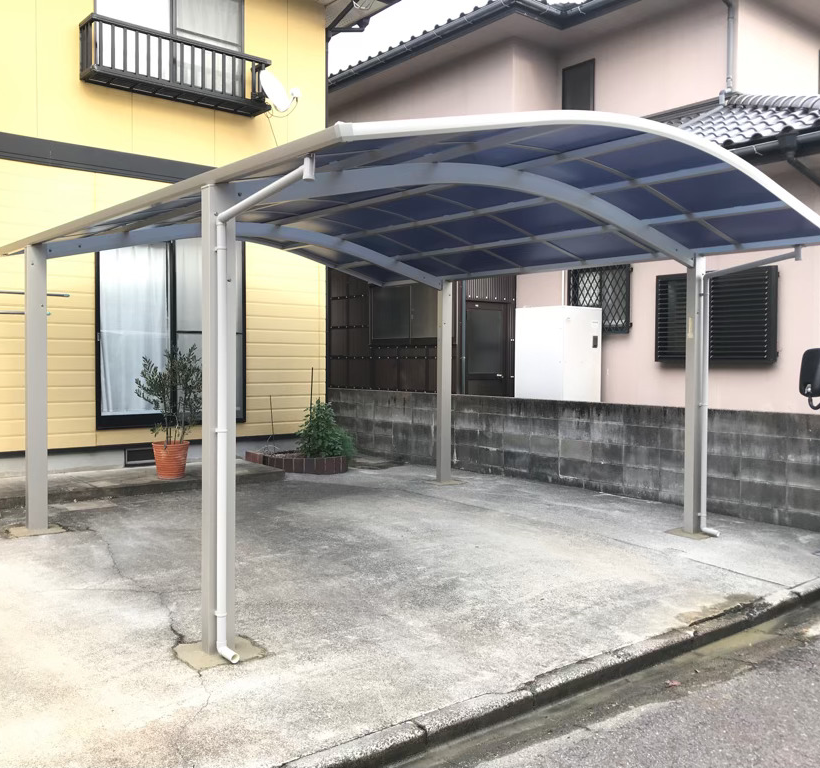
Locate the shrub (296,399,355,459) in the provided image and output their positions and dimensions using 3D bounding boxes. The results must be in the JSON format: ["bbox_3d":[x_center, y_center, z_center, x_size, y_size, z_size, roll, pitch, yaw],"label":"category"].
[{"bbox_3d":[-1.015,0.498,9.802,0.680,0.700,0.620,0,2,-5],"label":"shrub"}]

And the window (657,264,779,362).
[{"bbox_3d":[3.113,-0.685,8.521,0.130,0.927,1.276,-1,2,-40],"label":"window"}]

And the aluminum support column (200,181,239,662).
[{"bbox_3d":[-0.961,0.187,4.160,0.140,2.318,0.092,-1,2,-40],"label":"aluminum support column"}]

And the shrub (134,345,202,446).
[{"bbox_3d":[-2.387,0.107,8.290,0.700,1.013,0.640,-1,2,-40],"label":"shrub"}]

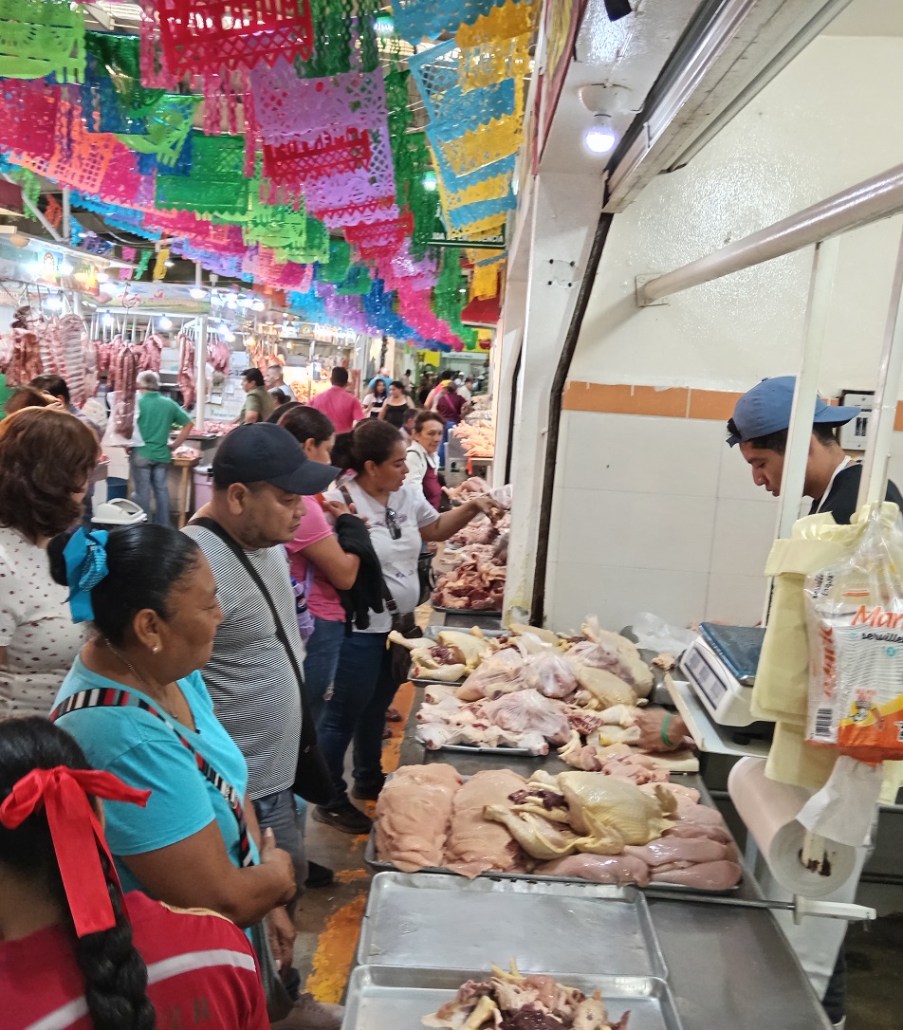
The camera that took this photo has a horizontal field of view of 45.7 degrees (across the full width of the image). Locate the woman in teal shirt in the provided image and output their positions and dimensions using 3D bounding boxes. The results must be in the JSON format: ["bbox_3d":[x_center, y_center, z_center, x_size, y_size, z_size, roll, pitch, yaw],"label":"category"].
[{"bbox_3d":[-0.434,0.774,1.640,0.400,1.550,0.480,1,8,-14],"label":"woman in teal shirt"}]

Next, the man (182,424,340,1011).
[{"bbox_3d":[-0.446,0.611,2.446,0.420,1.640,0.520,5,8,11],"label":"man"}]

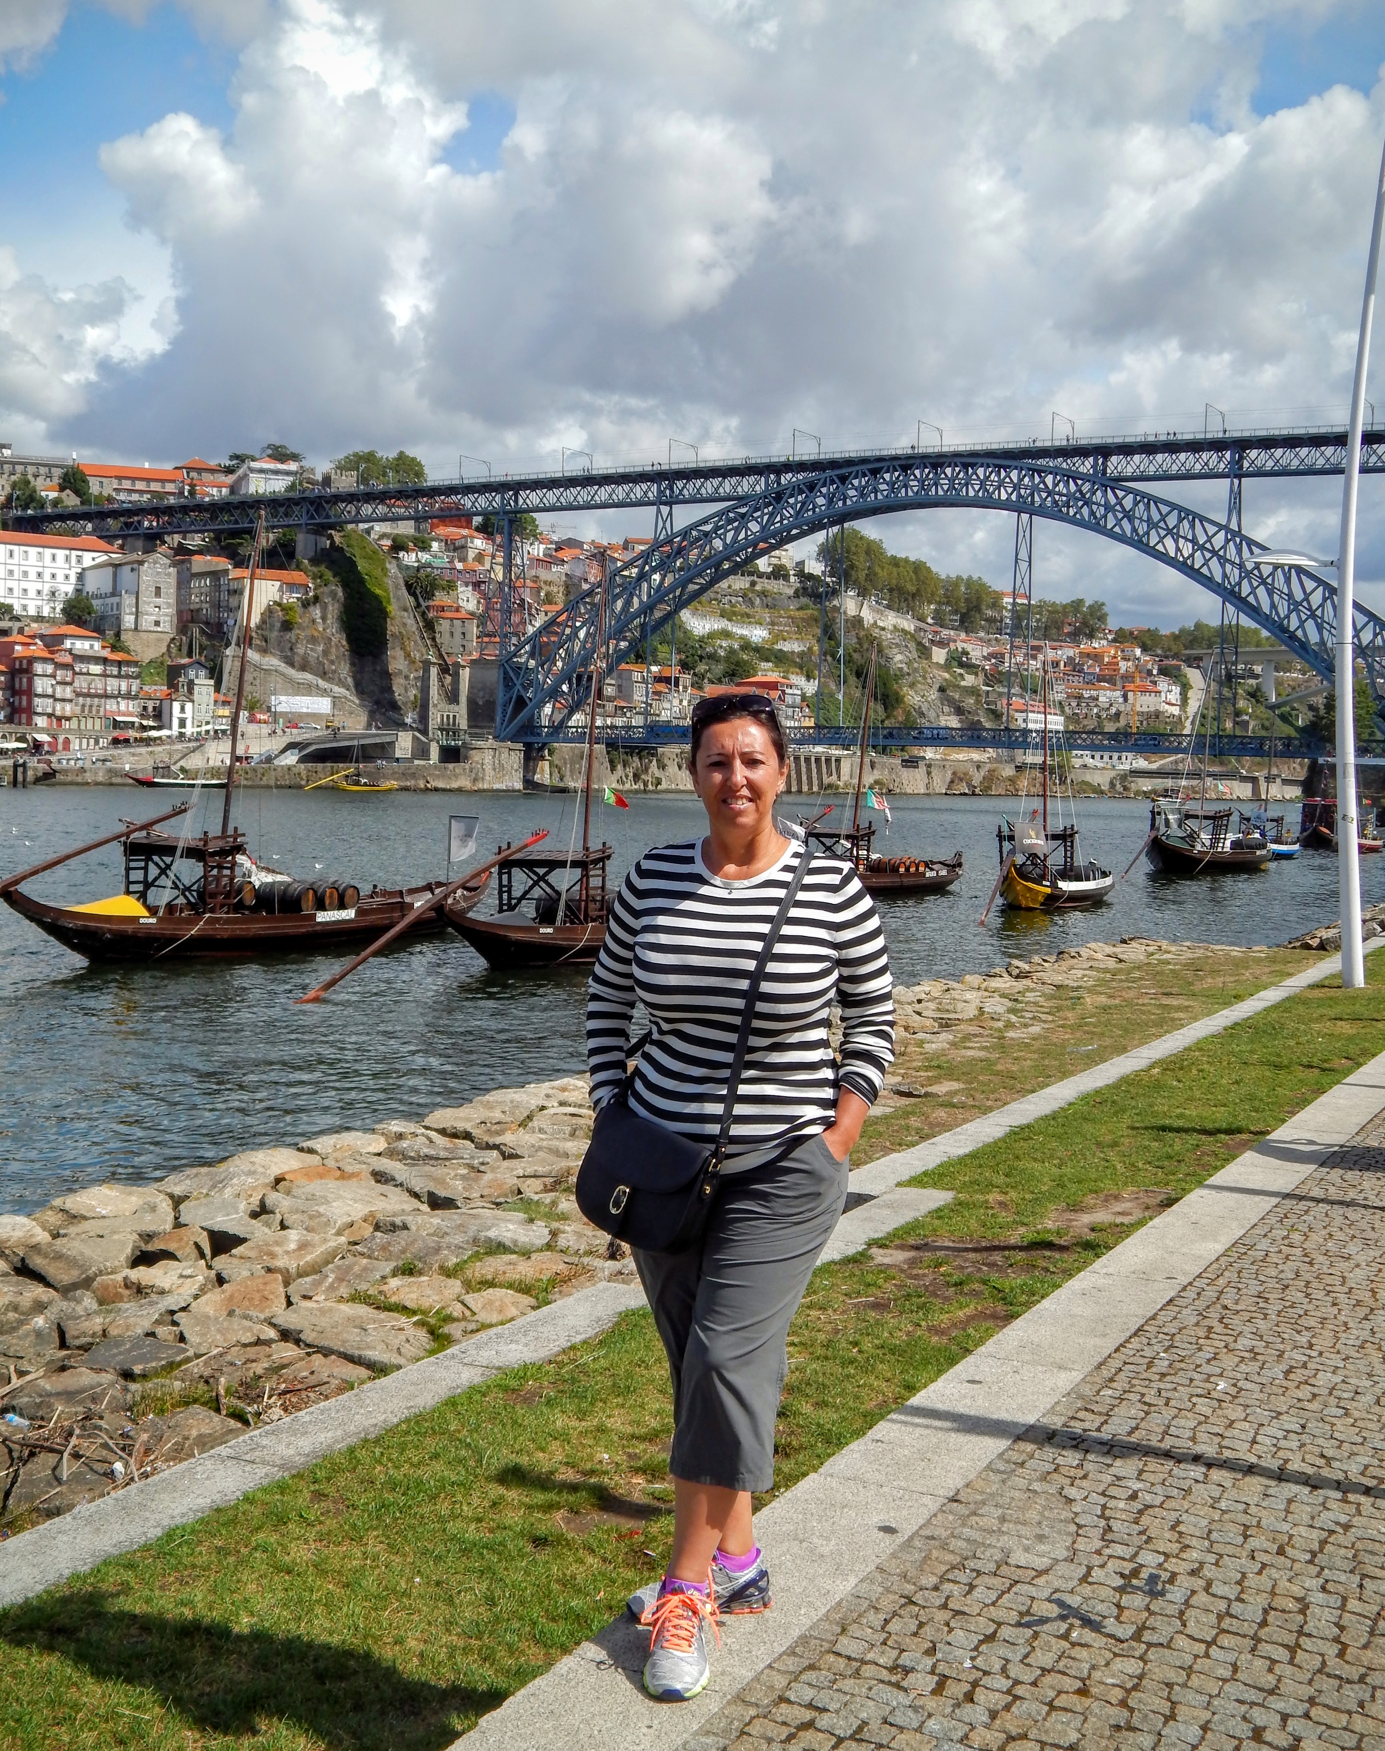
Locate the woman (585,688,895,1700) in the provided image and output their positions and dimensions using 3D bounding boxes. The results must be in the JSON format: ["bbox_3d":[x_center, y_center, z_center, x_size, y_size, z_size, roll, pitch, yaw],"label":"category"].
[{"bbox_3d":[0.081,0.502,3.458,0.530,1.640,0.430,2,4,7],"label":"woman"}]

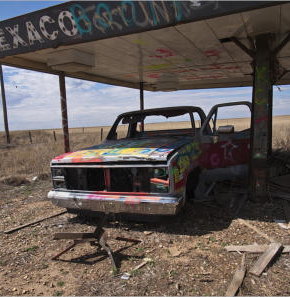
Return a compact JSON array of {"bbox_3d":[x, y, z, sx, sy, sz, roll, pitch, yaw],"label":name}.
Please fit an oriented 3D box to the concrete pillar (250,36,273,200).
[{"bbox_3d":[1.839,-0.429,4.297,0.290,2.620,0.270,1,7,25],"label":"concrete pillar"}]

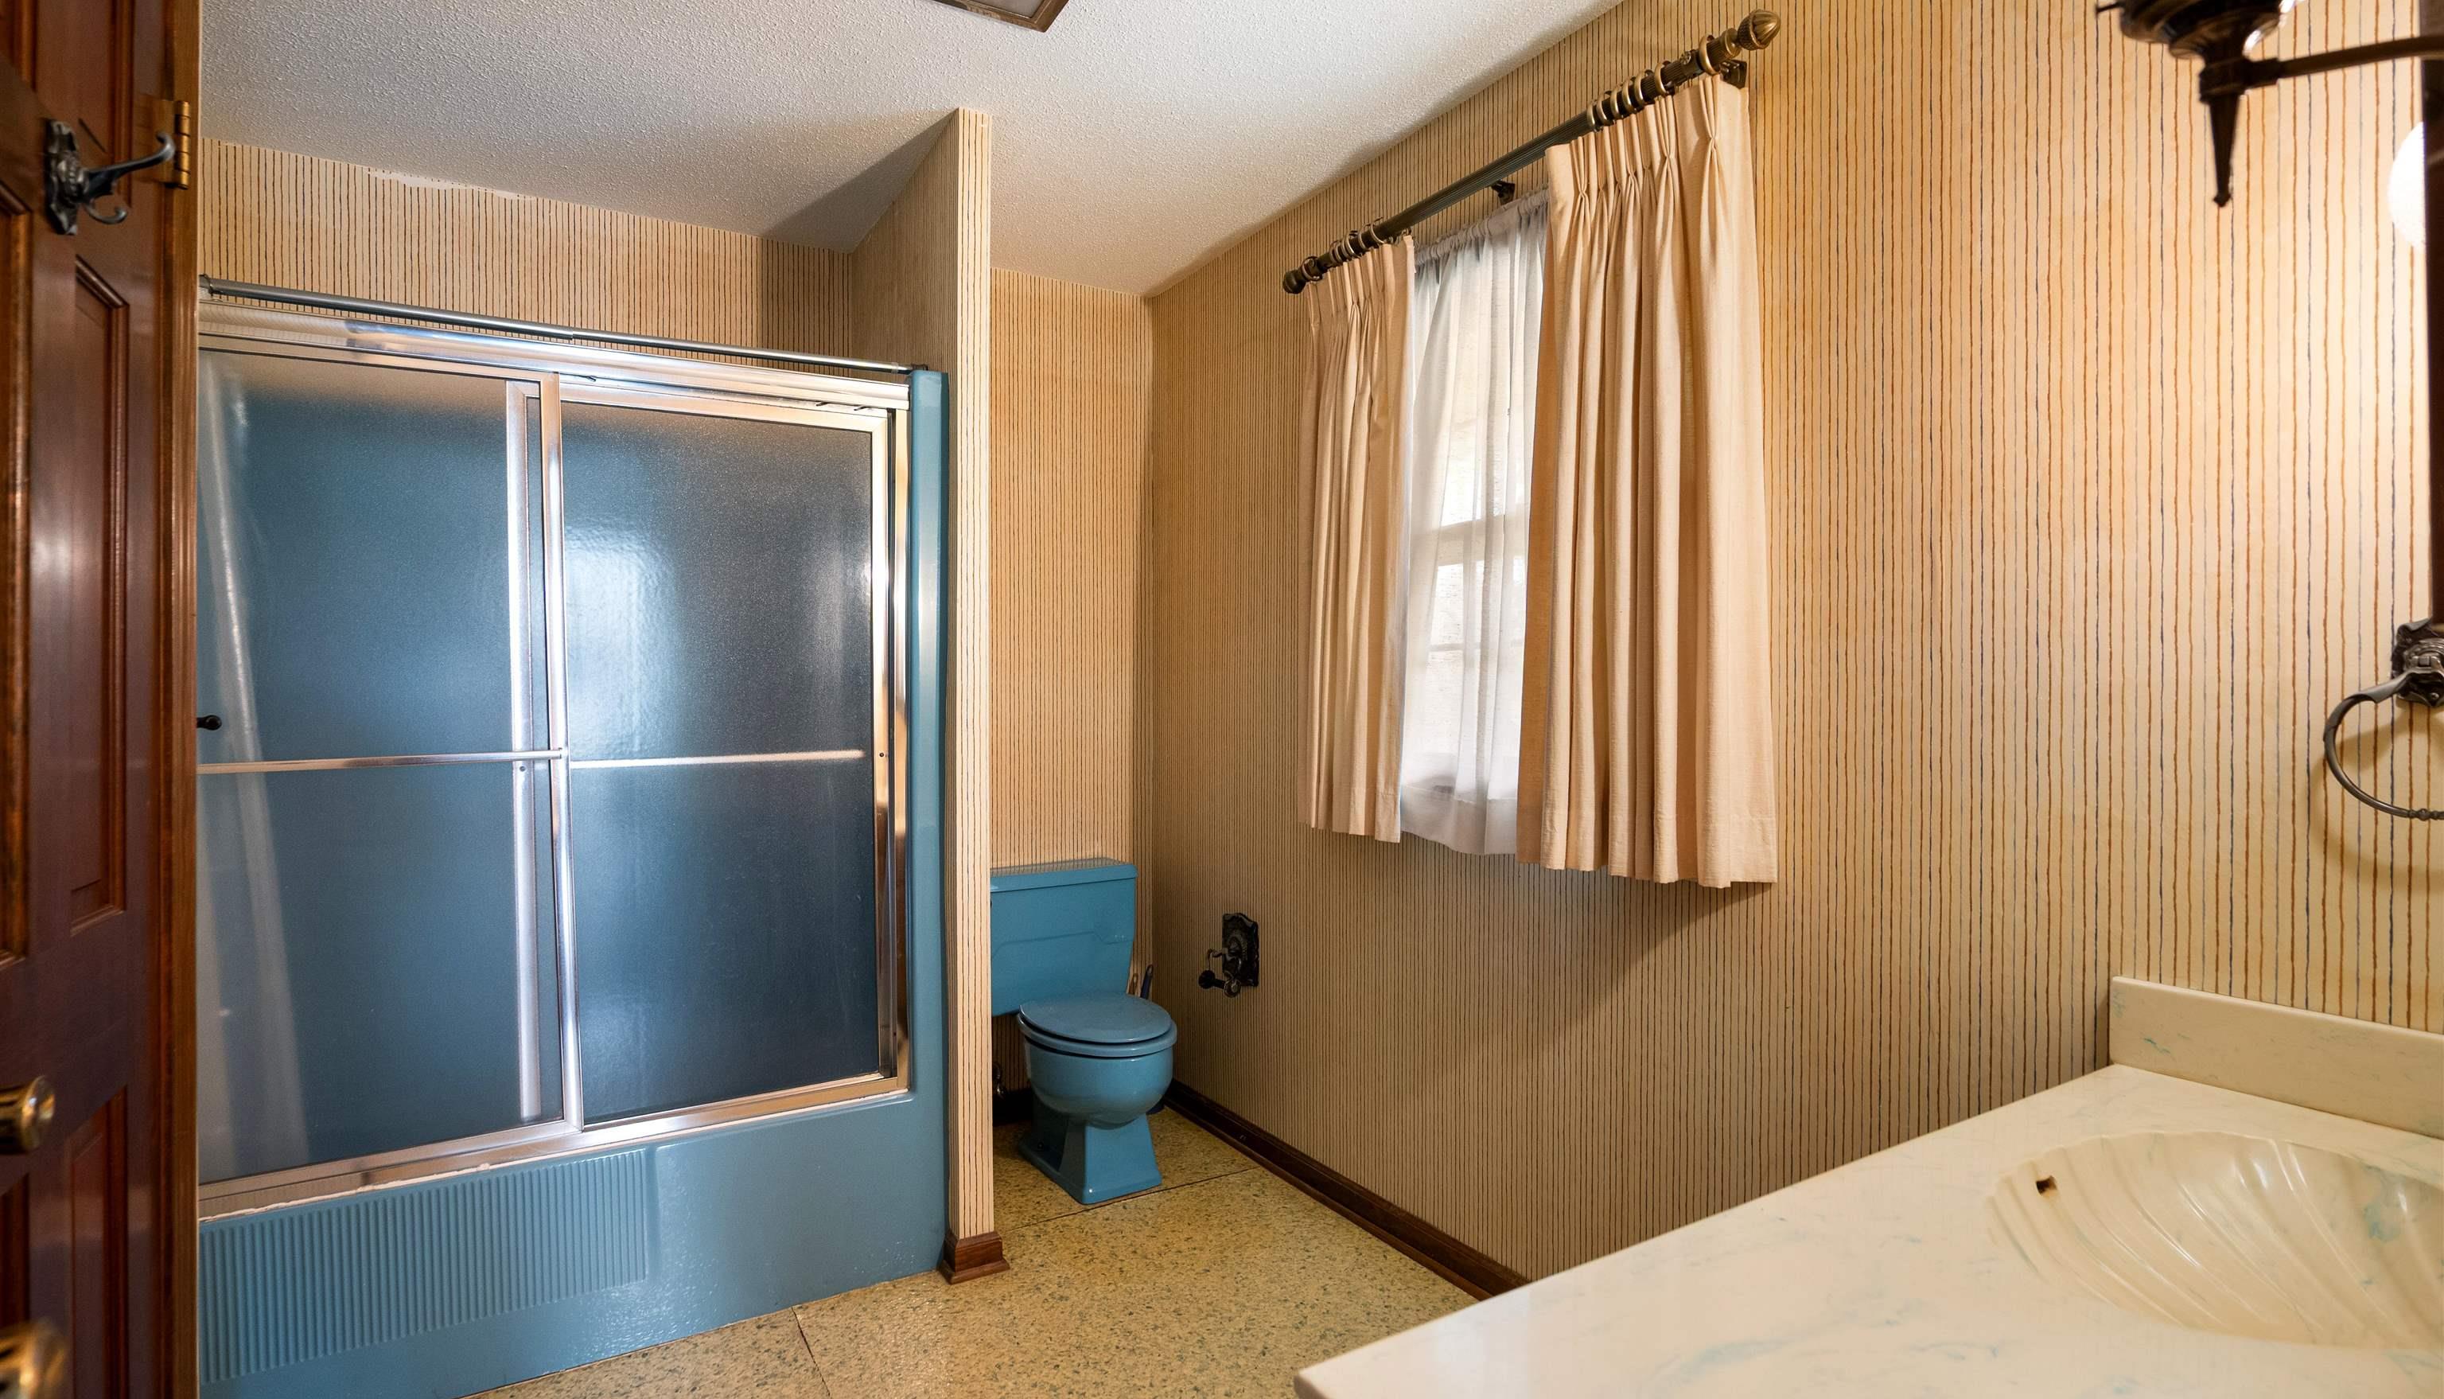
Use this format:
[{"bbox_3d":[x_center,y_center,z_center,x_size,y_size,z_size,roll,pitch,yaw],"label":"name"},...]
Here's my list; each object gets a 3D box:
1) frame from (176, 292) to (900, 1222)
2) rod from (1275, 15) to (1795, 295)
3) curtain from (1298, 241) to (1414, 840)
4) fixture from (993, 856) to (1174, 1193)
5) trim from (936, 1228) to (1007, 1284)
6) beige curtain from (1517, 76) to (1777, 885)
[{"bbox_3d":[-1.228,0.090,2.014,1.265,1.480,0.070,0,-1,-31],"label":"frame"},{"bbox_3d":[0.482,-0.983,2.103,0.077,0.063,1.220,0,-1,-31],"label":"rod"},{"bbox_3d":[0.317,-0.332,2.424,0.113,1.260,0.370,0,-1,-31],"label":"curtain"},{"bbox_3d":[-0.387,0.852,2.879,0.495,0.725,0.690,0,-1,-31],"label":"fixture"},{"bbox_3d":[-0.535,1.169,2.320,0.115,0.082,0.093,0,-1,-31],"label":"trim"},{"bbox_3d":[0.685,-0.335,1.820,0.113,1.245,0.425,0,-1,-31],"label":"beige curtain"}]

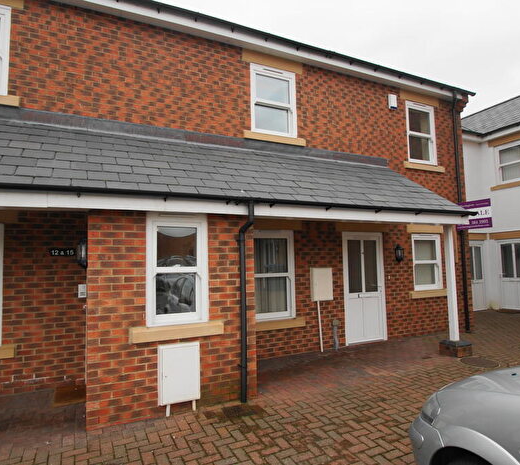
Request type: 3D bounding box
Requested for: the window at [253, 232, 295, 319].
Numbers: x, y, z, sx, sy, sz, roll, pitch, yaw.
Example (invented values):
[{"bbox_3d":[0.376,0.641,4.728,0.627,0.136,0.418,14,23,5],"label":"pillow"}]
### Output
[{"bbox_3d":[0.189,0.720,5.953,0.885,1.500,0.100,1,-4,-25],"label":"window"}]

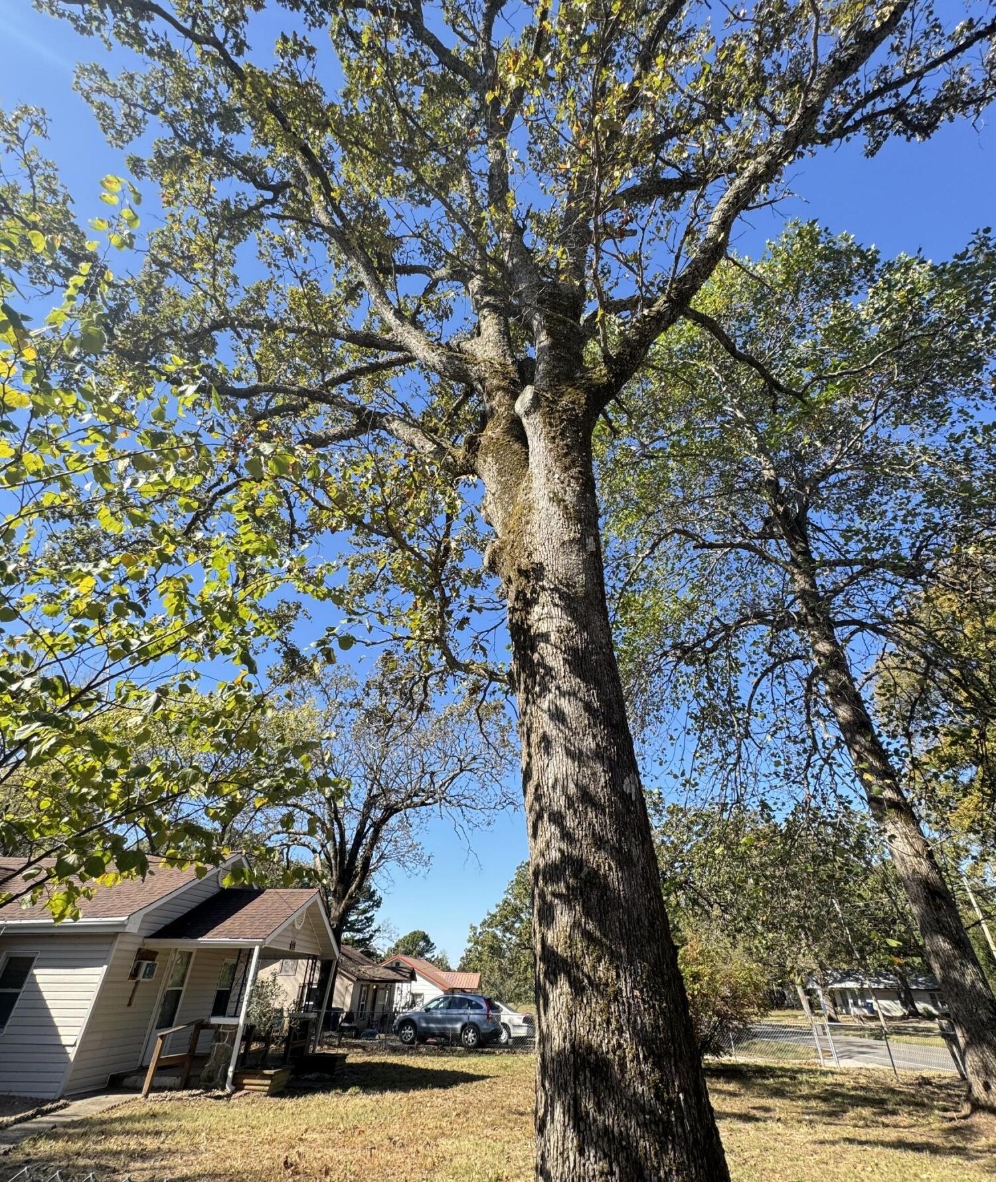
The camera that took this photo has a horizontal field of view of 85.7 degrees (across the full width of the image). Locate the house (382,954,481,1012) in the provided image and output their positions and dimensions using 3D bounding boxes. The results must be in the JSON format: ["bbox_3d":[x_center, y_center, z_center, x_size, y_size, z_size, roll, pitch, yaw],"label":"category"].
[{"bbox_3d":[-6.198,32.731,43.806,10.362,4.635,7.800,-5,-37,7],"label":"house"}]

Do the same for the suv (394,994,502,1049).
[{"bbox_3d":[-2.035,17.494,22.000,4.540,1.680,1.820,-10,-38,14],"label":"suv"}]

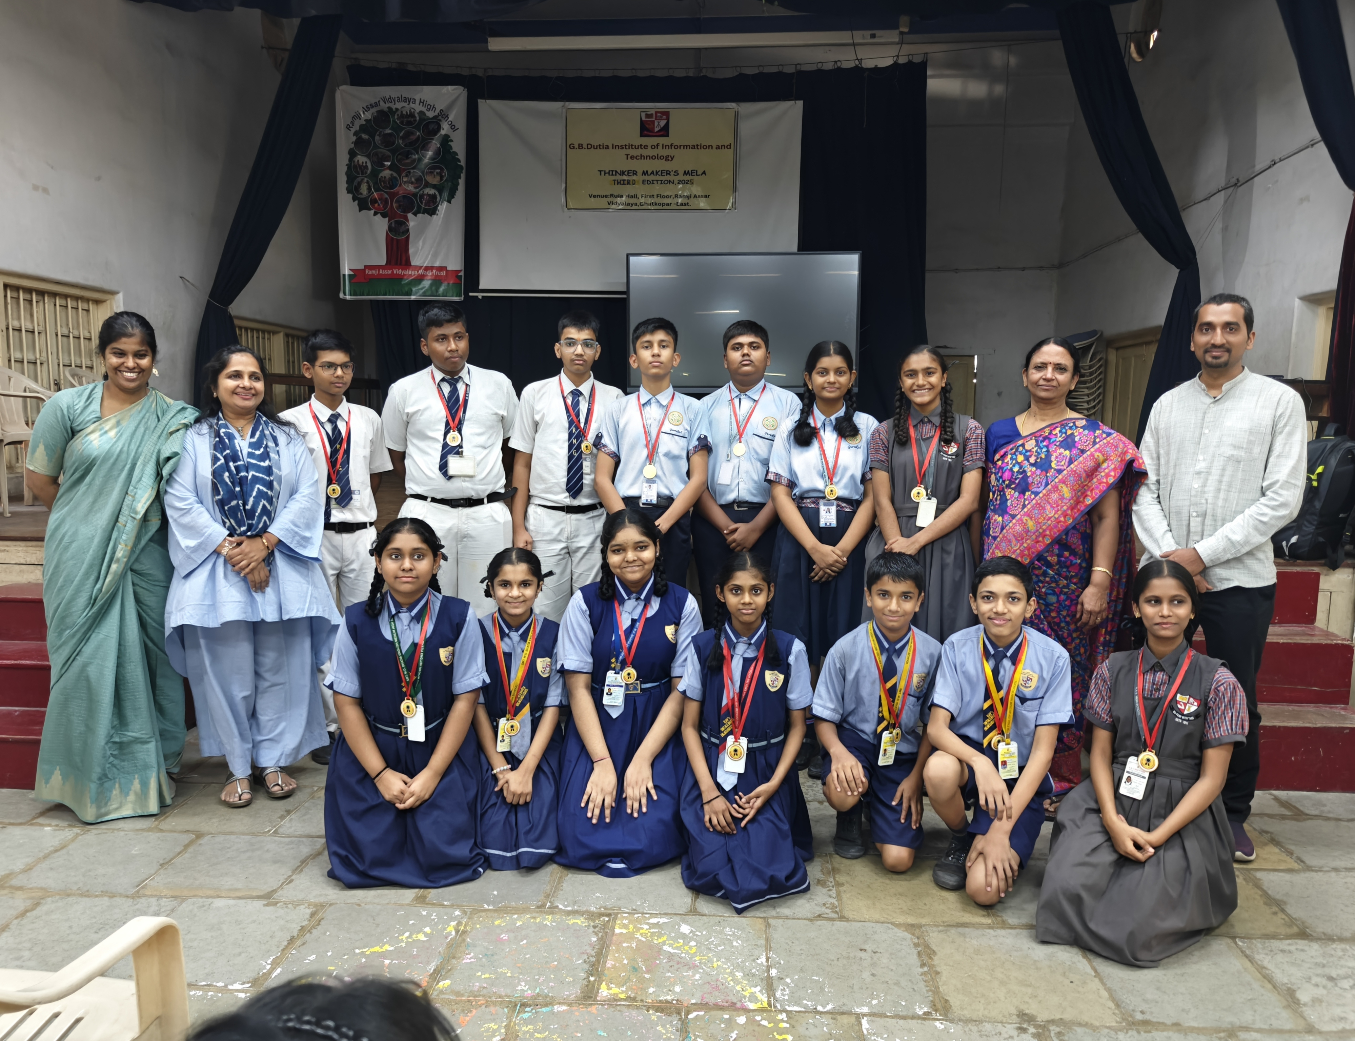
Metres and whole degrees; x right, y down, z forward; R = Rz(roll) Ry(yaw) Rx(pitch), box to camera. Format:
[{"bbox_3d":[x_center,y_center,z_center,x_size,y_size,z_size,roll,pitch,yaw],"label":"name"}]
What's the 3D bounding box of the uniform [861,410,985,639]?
[{"bbox_3d":[0.880,0.045,3.318,0.430,0.910,0.280,1,8,12],"label":"uniform"}]

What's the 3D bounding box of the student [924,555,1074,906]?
[{"bbox_3d":[0.935,0.541,2.721,0.420,0.930,0.580,2,8,17],"label":"student"}]

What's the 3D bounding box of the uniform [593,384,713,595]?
[{"bbox_3d":[-0.085,0.175,3.437,0.430,1.330,0.270,0,8,2],"label":"uniform"}]

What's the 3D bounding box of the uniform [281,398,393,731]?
[{"bbox_3d":[-1.263,0.198,3.459,0.400,1.310,0.250,-3,9,-22],"label":"uniform"}]

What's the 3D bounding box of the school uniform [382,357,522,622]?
[{"bbox_3d":[-0.801,0.162,3.269,0.480,1.421,0.290,-2,8,-17],"label":"school uniform"}]

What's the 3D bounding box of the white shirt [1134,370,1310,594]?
[{"bbox_3d":[1.598,-0.132,2.749,0.440,0.670,0.290,5,9,32],"label":"white shirt"}]

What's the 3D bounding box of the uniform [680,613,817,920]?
[{"bbox_3d":[0.199,0.669,2.670,0.380,0.698,0.500,1,8,4],"label":"uniform"}]

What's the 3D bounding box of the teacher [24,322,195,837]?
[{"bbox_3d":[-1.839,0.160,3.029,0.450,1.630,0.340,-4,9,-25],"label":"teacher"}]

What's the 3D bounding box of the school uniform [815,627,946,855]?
[{"bbox_3d":[0.609,0.613,2.832,0.400,0.640,0.420,1,8,12],"label":"school uniform"}]

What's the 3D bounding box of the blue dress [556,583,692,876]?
[{"bbox_3d":[-0.161,0.581,2.877,0.430,0.820,0.580,0,8,3],"label":"blue dress"}]

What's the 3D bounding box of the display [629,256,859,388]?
[{"bbox_3d":[0.454,-1.341,6.280,1.573,0.940,0.090,1,8,3],"label":"display"}]

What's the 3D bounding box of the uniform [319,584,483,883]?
[{"bbox_3d":[-0.828,0.598,2.849,0.480,0.800,0.580,-2,8,-12],"label":"uniform"}]

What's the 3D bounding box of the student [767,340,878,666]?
[{"bbox_3d":[0.522,0.144,3.382,0.410,1.540,0.280,1,8,9],"label":"student"}]

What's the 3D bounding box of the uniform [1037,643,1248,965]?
[{"bbox_3d":[1.249,0.691,2.491,0.470,0.706,0.550,4,8,26],"label":"uniform"}]

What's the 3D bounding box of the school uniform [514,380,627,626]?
[{"bbox_3d":[-0.397,0.159,3.430,0.430,1.388,0.270,-1,8,-8],"label":"school uniform"}]

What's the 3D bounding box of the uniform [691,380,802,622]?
[{"bbox_3d":[0.261,0.147,3.554,0.440,1.350,0.280,0,8,5],"label":"uniform"}]

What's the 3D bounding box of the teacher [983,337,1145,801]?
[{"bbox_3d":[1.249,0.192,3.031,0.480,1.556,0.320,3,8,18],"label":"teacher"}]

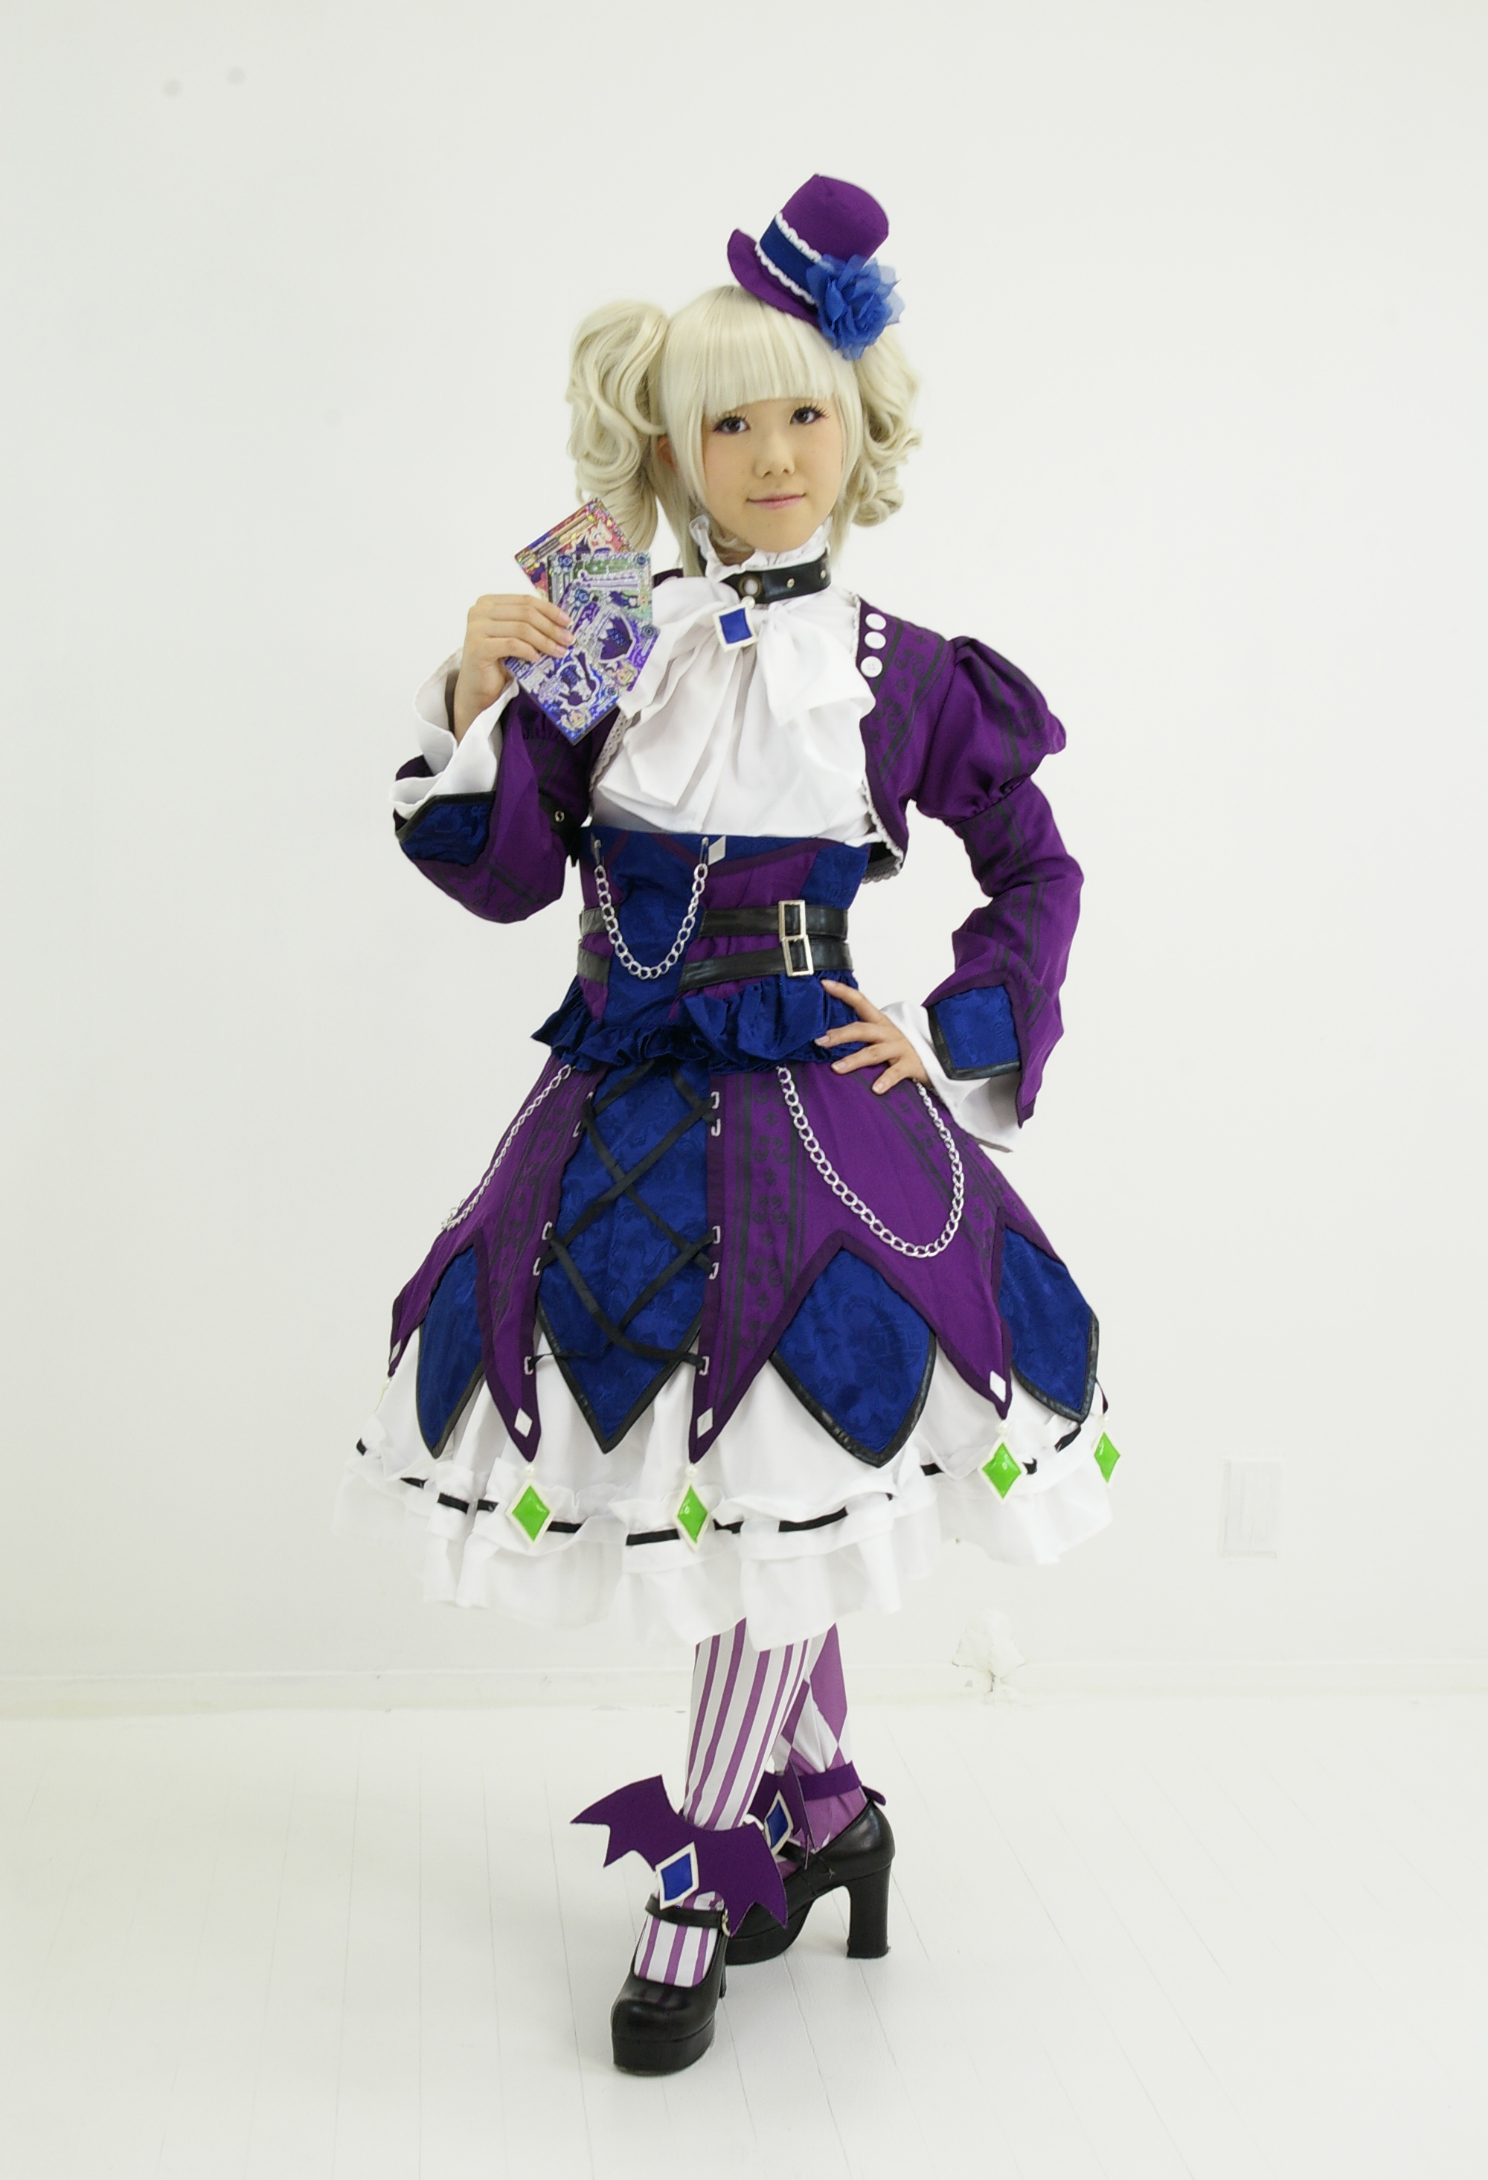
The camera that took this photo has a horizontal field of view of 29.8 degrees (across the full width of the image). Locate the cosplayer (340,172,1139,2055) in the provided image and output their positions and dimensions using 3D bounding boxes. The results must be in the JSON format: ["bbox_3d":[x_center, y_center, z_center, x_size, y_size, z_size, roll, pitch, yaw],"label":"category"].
[{"bbox_3d":[-0.014,0.023,2.523,0.700,1.650,0.640,4,7,20],"label":"cosplayer"}]

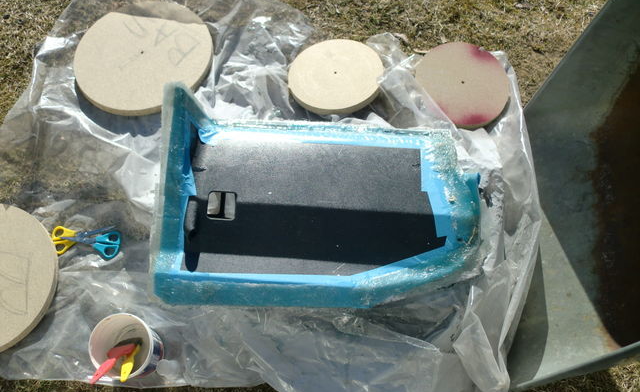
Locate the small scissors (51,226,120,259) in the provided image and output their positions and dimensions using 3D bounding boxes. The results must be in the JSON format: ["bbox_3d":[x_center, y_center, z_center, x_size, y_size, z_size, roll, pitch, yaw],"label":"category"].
[{"bbox_3d":[-0.482,0.091,1.338,0.149,0.012,0.077,7,62,6],"label":"small scissors"}]

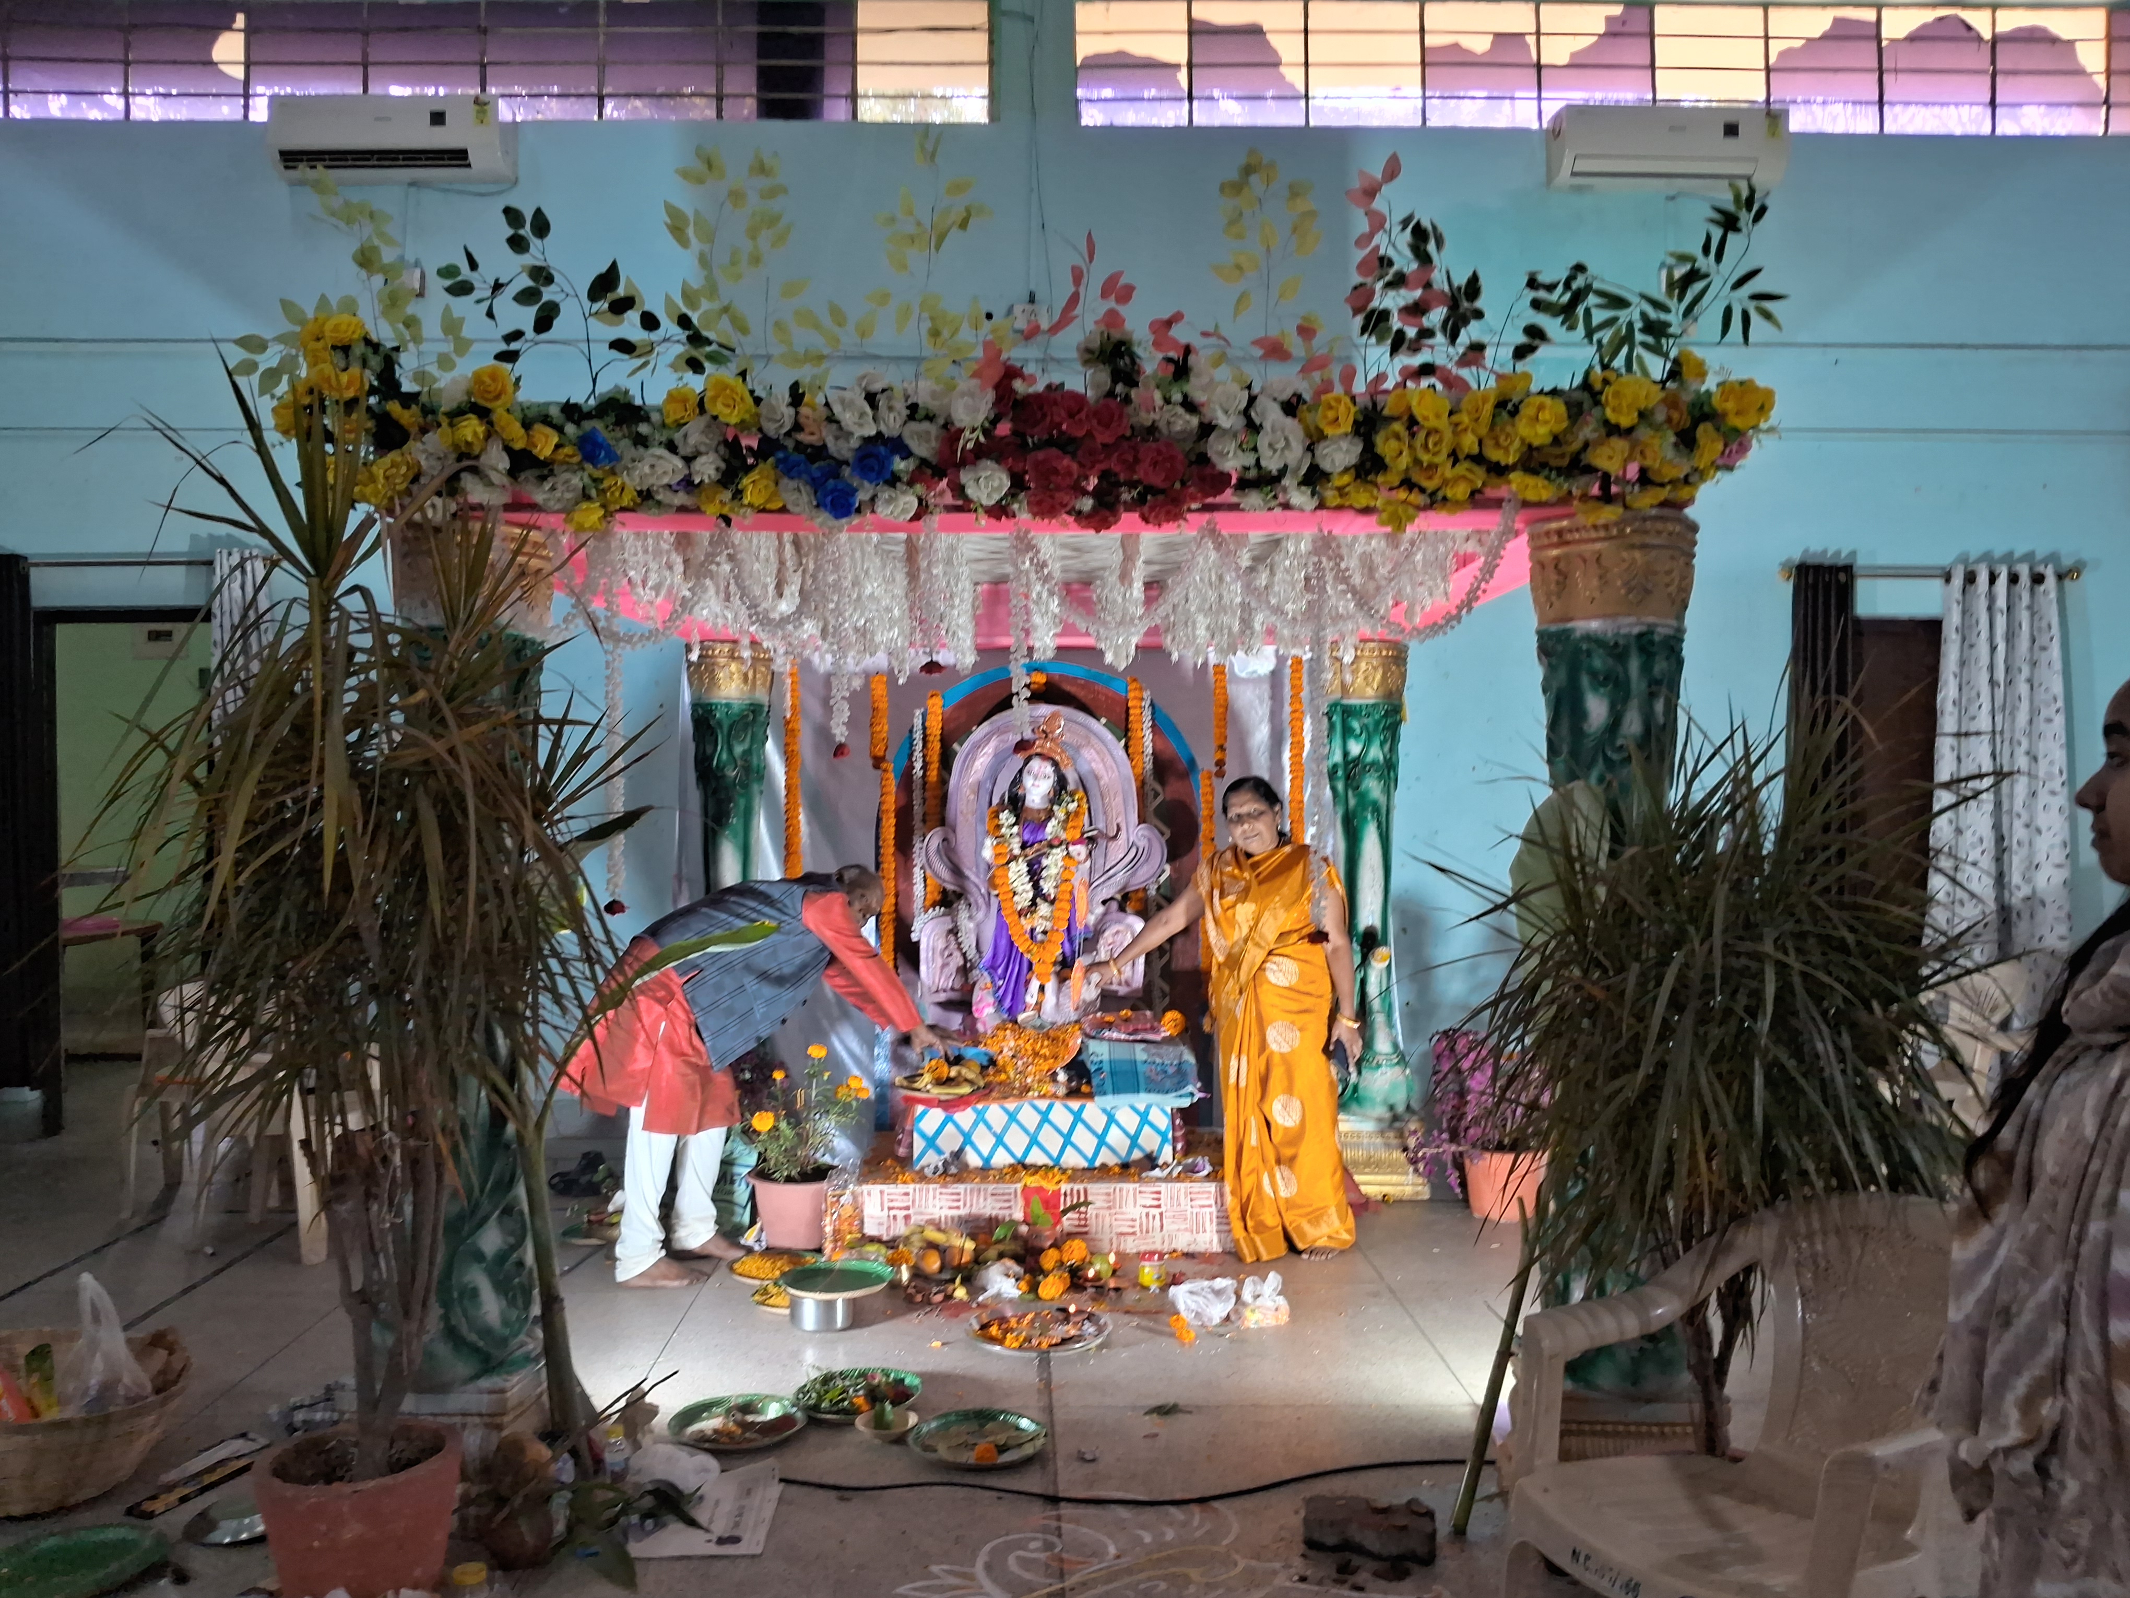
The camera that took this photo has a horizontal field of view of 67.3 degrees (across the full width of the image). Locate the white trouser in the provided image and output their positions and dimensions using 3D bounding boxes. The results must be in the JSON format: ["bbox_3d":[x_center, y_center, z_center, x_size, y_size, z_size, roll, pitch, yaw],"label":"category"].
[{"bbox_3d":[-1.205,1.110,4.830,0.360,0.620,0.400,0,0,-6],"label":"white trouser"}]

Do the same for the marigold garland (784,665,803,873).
[{"bbox_3d":[-0.978,-0.069,5.750,0.072,0.900,0.070,0,0,0],"label":"marigold garland"}]

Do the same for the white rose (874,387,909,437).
[{"bbox_3d":[-0.348,-0.775,3.200,0.072,0.101,0.065,0,0,-5],"label":"white rose"}]

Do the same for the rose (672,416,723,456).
[{"bbox_3d":[-0.727,-0.717,3.170,0.098,0.083,0.070,0,0,0],"label":"rose"}]

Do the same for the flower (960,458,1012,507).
[{"bbox_3d":[-0.150,-0.601,3.040,0.101,0.091,0.075,0,0,0],"label":"flower"}]

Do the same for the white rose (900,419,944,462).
[{"bbox_3d":[-0.286,-0.717,3.200,0.082,0.085,0.065,0,0,-5],"label":"white rose"}]

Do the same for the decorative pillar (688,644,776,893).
[{"bbox_3d":[-1.225,0.447,5.880,0.420,2.010,0.420,0,0,-1],"label":"decorative pillar"}]

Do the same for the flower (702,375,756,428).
[{"bbox_3d":[-0.671,-0.797,3.200,0.104,0.104,0.065,0,0,-5],"label":"flower"}]

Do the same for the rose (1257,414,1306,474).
[{"bbox_3d":[0.415,-0.679,3.060,0.095,0.114,0.075,0,0,0],"label":"rose"}]

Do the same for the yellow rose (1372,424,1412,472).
[{"bbox_3d":[0.648,-0.696,3.170,0.082,0.094,0.065,0,0,0],"label":"yellow rose"}]

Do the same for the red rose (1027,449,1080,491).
[{"bbox_3d":[-0.023,-0.653,3.170,0.105,0.090,0.070,0,0,0],"label":"red rose"}]

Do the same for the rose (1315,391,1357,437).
[{"bbox_3d":[0.536,-0.763,3.170,0.087,0.090,0.065,0,0,-3],"label":"rose"}]

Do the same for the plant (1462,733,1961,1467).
[{"bbox_3d":[1.070,0.650,2.700,0.820,1.550,0.780,0,0,0],"label":"plant"}]

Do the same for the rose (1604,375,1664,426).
[{"bbox_3d":[1.128,-0.790,3.180,0.112,0.099,0.070,0,1,-1],"label":"rose"}]

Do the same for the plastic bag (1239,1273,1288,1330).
[{"bbox_3d":[0.545,1.365,4.380,0.137,0.135,0.120,0,0,0],"label":"plastic bag"}]

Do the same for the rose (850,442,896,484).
[{"bbox_3d":[-0.379,-0.666,3.170,0.087,0.081,0.065,0,0,-5],"label":"rose"}]

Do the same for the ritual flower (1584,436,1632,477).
[{"bbox_3d":[1.065,-0.671,3.130,0.092,0.079,0.070,0,1,-1],"label":"ritual flower"}]

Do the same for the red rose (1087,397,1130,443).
[{"bbox_3d":[0.082,-0.717,3.030,0.079,0.088,0.060,0,0,0],"label":"red rose"}]

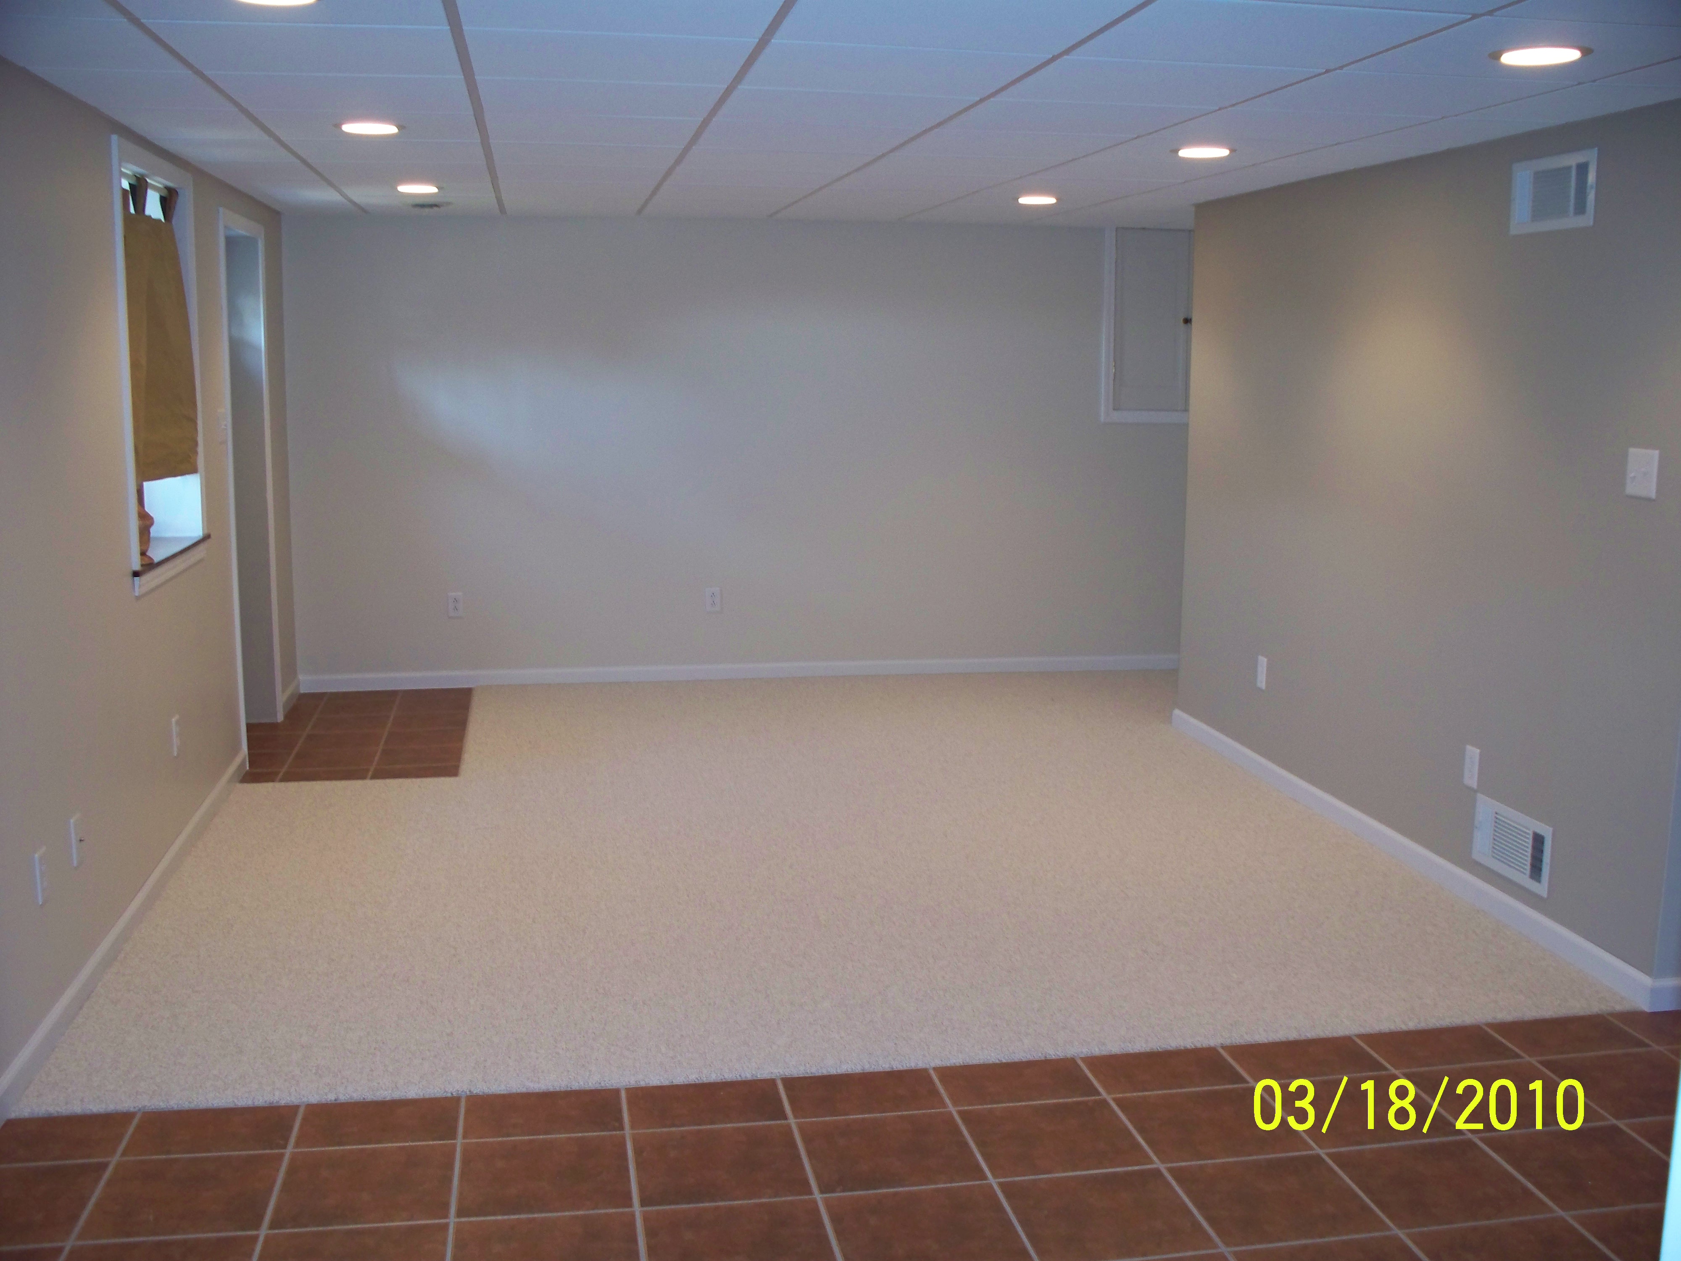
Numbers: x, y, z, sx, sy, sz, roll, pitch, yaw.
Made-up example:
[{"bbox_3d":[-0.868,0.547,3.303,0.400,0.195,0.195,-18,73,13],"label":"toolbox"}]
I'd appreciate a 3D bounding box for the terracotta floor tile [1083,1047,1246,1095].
[{"bbox_3d":[0.687,0.946,3.729,0.323,0.010,0.199,-1,9,-10],"label":"terracotta floor tile"}]

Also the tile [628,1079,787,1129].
[{"bbox_3d":[-0.278,0.978,3.598,0.322,0.010,0.211,-1,9,-10],"label":"tile"}]

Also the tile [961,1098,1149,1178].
[{"bbox_3d":[0.423,1.013,3.475,0.330,0.010,0.330,-1,9,-10],"label":"tile"}]

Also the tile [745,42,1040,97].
[{"bbox_3d":[0.102,-1.236,3.835,0.600,0.016,0.600,-1,9,-10],"label":"tile"}]

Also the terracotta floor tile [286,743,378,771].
[{"bbox_3d":[-1.941,0.498,6.696,0.330,0.010,0.330,-1,9,-10],"label":"terracotta floor tile"}]

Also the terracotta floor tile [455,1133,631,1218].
[{"bbox_3d":[-0.552,1.022,3.274,0.322,0.010,0.322,-1,9,-10],"label":"terracotta floor tile"}]

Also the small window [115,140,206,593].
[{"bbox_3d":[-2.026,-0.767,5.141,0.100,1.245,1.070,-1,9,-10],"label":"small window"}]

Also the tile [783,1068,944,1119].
[{"bbox_3d":[0.049,0.981,3.688,0.330,0.010,0.212,-1,9,-10],"label":"tile"}]

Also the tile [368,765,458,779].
[{"bbox_3d":[-1.580,0.532,6.502,0.319,0.010,0.171,-1,9,-10],"label":"tile"}]

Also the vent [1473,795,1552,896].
[{"bbox_3d":[1.846,0.591,4.830,0.015,0.196,0.400,-1,9,-10],"label":"vent"}]

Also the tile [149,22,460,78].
[{"bbox_3d":[-1.092,-1.213,3.642,0.605,0.016,0.605,-1,9,-10],"label":"tile"}]

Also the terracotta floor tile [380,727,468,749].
[{"bbox_3d":[-1.666,0.436,7.001,0.310,0.010,0.323,-1,9,-10],"label":"terracotta floor tile"}]

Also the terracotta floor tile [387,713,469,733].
[{"bbox_3d":[-1.739,0.392,7.406,0.318,0.010,0.330,-1,9,-10],"label":"terracotta floor tile"}]

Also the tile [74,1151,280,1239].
[{"bbox_3d":[-1.197,1.034,3.205,0.330,0.010,0.330,-1,9,-10],"label":"tile"}]

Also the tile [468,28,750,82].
[{"bbox_3d":[-0.491,-1.211,3.688,0.600,0.016,0.600,-1,9,-10],"label":"tile"}]

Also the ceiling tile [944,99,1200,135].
[{"bbox_3d":[0.602,-1.345,4.567,0.603,0.016,0.603,-1,9,-10],"label":"ceiling tile"}]

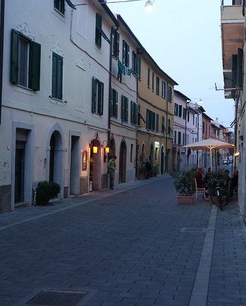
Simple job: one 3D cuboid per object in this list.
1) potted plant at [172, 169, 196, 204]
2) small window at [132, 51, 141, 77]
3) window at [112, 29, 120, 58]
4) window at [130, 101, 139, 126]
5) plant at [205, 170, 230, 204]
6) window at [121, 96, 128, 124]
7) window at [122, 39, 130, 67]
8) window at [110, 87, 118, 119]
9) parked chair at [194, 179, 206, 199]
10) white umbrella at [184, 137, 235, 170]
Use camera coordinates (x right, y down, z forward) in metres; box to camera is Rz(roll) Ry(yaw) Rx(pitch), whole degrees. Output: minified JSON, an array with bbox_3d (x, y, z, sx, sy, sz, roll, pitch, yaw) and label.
[{"bbox_3d":[2.287,1.252,15.699,0.880,1.260,0.800,1,0,12],"label":"potted plant"},{"bbox_3d":[0.814,-5.814,27.680,0.140,1.450,1.700,1,0,14],"label":"small window"},{"bbox_3d":[-0.404,-5.858,22.805,0.140,1.450,1.550,1,0,14],"label":"window"},{"bbox_3d":[0.736,-2.545,27.670,0.140,1.530,1.700,1,0,14],"label":"window"},{"bbox_3d":[3.657,1.307,16.246,0.920,1.220,0.800,1,0,12],"label":"plant"},{"bbox_3d":[0.099,-2.568,25.123,0.140,1.530,1.550,1,0,14],"label":"window"},{"bbox_3d":[0.178,-5.837,25.133,0.140,1.450,1.550,1,0,14],"label":"window"},{"bbox_3d":[-0.482,-2.589,22.795,0.140,1.530,1.550,1,0,14],"label":"window"},{"bbox_3d":[3.281,1.483,17.899,0.480,0.860,0.450,1,0,9],"label":"parked chair"},{"bbox_3d":[4.200,0.632,20.298,2.350,2.620,2.350,1,0,12],"label":"white umbrella"}]

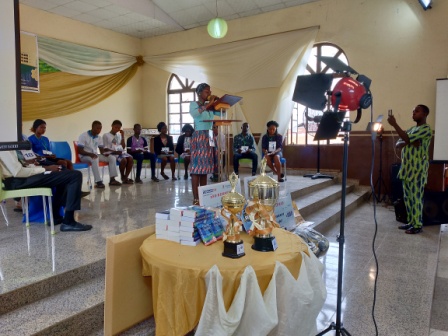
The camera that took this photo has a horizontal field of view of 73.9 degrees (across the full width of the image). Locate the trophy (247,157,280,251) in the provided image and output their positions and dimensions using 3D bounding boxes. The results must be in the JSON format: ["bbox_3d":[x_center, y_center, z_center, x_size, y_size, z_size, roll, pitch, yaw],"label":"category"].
[{"bbox_3d":[0.190,0.164,1.395,0.160,0.430,0.150,0,3,0],"label":"trophy"}]

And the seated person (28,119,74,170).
[{"bbox_3d":[-2.559,-0.184,4.689,0.860,1.230,0.500,1,3,12],"label":"seated person"}]

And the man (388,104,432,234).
[{"bbox_3d":[2.555,0.014,4.085,0.540,1.735,0.480,1,3,3],"label":"man"}]

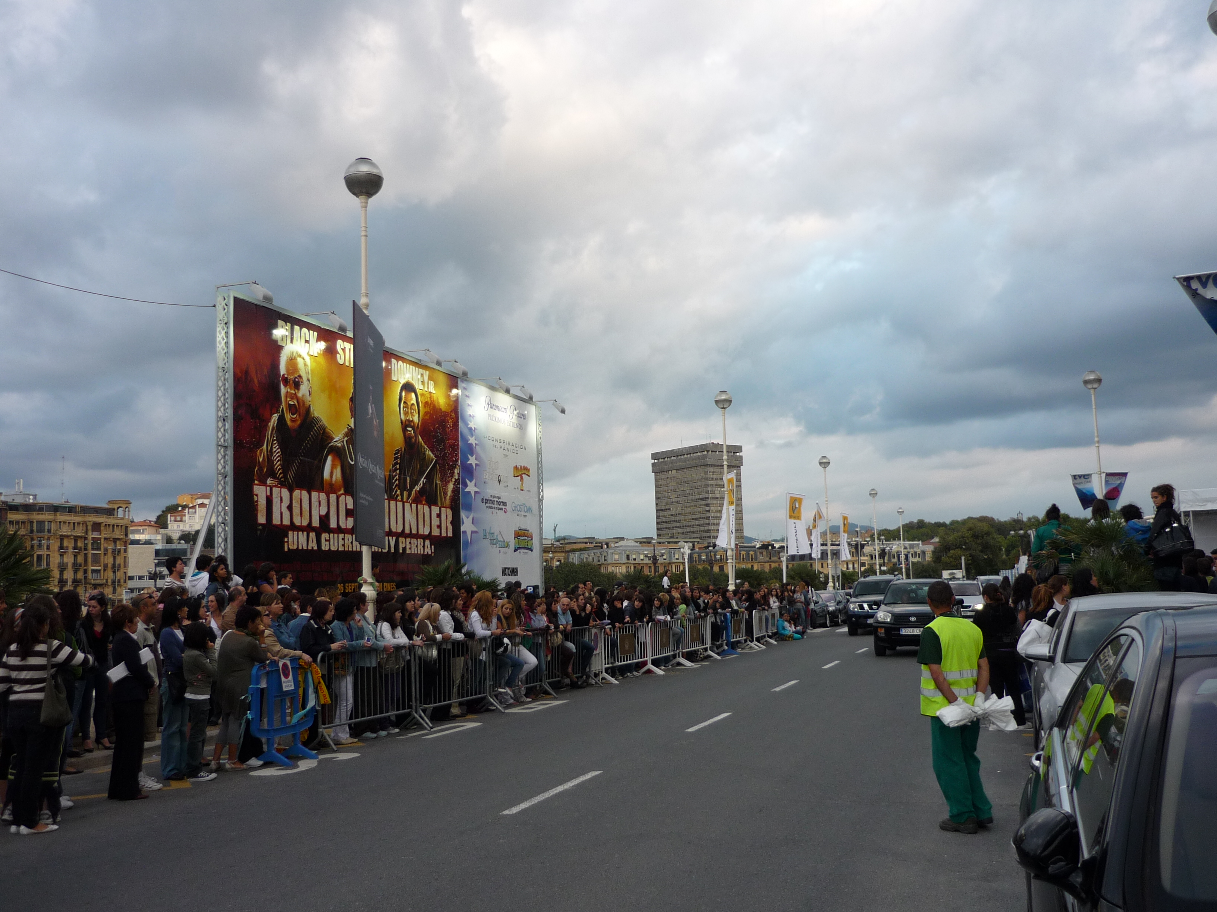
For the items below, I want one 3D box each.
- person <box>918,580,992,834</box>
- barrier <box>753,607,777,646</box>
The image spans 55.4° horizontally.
[{"bbox_3d":[2.423,1.708,8.112,0.520,1.700,0.420,1,-7,-22],"label":"person"},{"bbox_3d":[4.346,4.921,33.042,0.550,1.020,2.100,-5,-7,19],"label":"barrier"}]

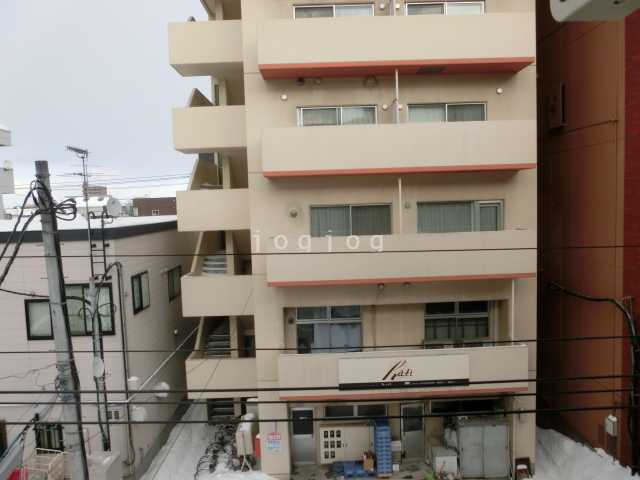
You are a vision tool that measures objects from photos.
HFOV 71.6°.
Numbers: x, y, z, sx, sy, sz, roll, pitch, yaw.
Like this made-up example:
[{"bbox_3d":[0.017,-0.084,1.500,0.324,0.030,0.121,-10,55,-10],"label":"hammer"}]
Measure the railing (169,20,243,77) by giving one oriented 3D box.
[{"bbox_3d":[-3.790,-6.676,15.545,2.574,1.349,1.300,-2,4,-1],"label":"railing"}]

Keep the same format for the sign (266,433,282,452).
[{"bbox_3d":[-1.339,5.985,13.077,0.419,0.530,0.030,-2,4,-1],"label":"sign"}]

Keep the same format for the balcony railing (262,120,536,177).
[{"bbox_3d":[2.115,-2.456,12.254,7.250,1.245,0.983,-2,3,0],"label":"balcony railing"}]

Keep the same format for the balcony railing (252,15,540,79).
[{"bbox_3d":[2.025,-5.229,12.087,7.250,1.245,0.983,-2,3,0],"label":"balcony railing"}]

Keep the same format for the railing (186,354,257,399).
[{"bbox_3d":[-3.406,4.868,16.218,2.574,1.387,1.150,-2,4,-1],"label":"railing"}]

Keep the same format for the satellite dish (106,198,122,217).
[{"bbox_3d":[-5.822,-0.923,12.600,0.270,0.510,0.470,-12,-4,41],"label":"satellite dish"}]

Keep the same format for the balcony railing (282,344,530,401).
[{"bbox_3d":[2.422,3.843,12.977,7.204,1.308,0.363,-2,3,0],"label":"balcony railing"}]

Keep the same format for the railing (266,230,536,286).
[{"bbox_3d":[2.182,0.451,12.249,7.159,1.237,0.982,-2,4,-1],"label":"railing"}]

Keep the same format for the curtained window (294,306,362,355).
[{"bbox_3d":[0.320,2.863,13.720,2.001,1.791,0.120,-2,4,-1],"label":"curtained window"}]

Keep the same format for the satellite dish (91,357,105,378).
[{"bbox_3d":[-5.223,3.017,10.494,0.150,0.470,0.450,-1,4,17],"label":"satellite dish"}]

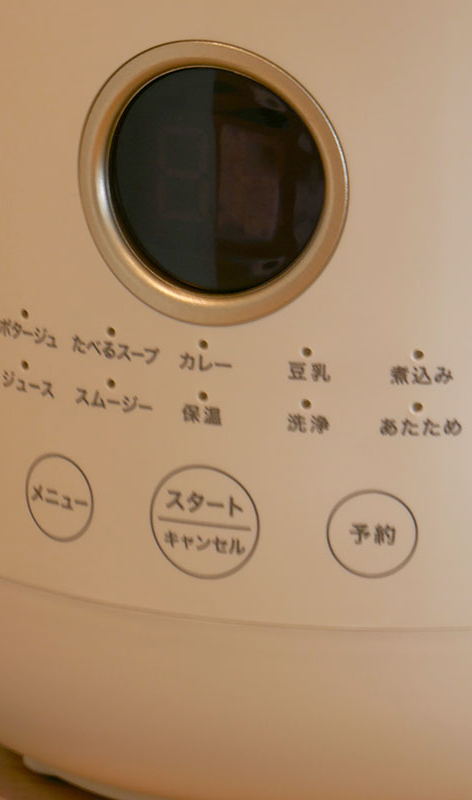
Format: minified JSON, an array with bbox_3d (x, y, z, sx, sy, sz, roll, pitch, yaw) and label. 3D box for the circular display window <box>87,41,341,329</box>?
[{"bbox_3d":[-0.003,-0.027,0.833,0.036,0.037,0.006,6,16,20],"label":"circular display window"}]

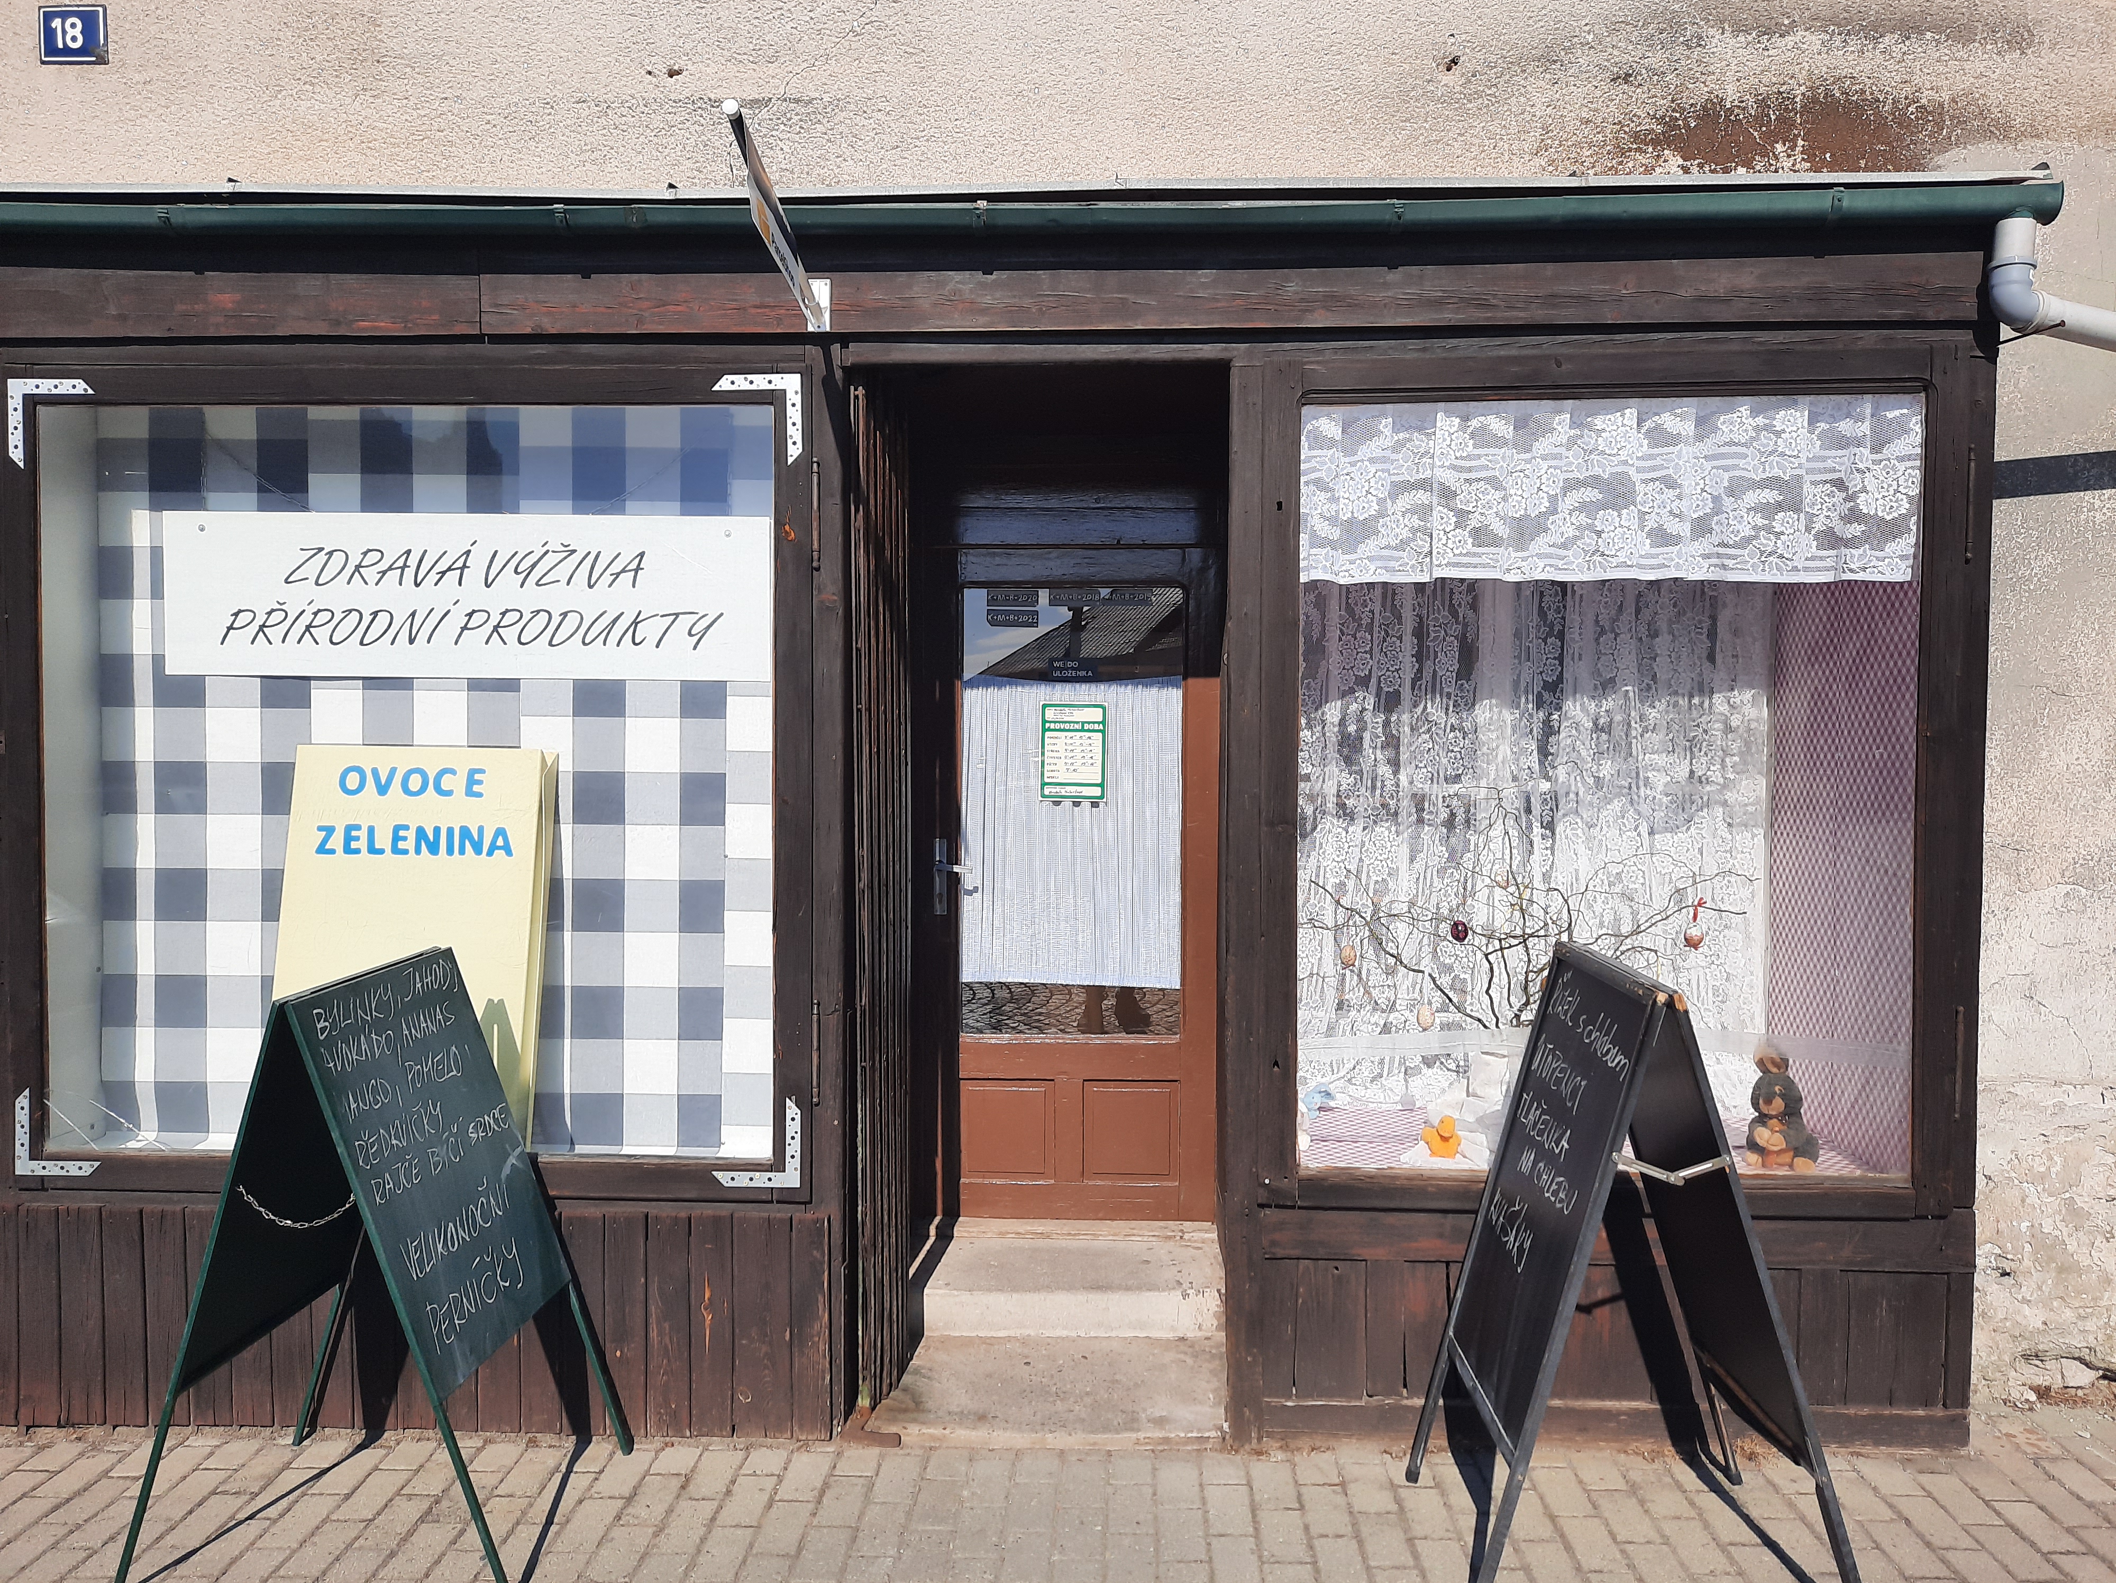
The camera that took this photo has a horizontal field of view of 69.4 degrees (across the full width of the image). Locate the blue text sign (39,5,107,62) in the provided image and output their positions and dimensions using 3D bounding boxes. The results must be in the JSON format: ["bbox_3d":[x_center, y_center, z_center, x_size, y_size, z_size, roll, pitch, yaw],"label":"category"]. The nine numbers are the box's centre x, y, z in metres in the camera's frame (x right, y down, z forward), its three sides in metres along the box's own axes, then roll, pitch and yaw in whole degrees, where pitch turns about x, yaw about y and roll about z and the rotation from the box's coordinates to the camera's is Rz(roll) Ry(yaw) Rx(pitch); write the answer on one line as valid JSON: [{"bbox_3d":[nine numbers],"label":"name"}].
[{"bbox_3d":[-2.430,-1.872,3.783,0.175,0.146,0.014,0,2,2],"label":"blue text sign"}]

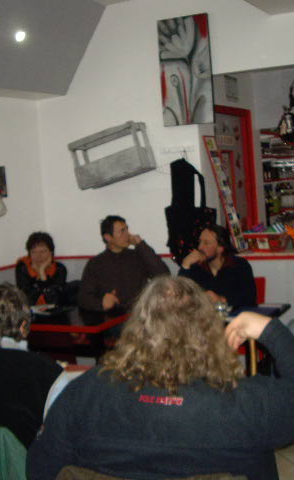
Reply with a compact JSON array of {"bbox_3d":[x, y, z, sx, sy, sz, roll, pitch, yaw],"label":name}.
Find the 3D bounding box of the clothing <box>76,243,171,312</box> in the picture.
[{"bbox_3d":[-0.150,0.275,4.848,0.600,0.560,0.380,-3,6,7],"label":"clothing"}]

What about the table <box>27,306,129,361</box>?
[{"bbox_3d":[-0.573,0.848,4.686,1.100,0.750,0.720,-1,6,29],"label":"table"}]

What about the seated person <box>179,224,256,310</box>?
[{"bbox_3d":[0.502,0.516,4.711,0.520,1.260,0.720,0,7,37],"label":"seated person"}]

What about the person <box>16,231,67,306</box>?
[{"bbox_3d":[-0.714,0.552,5.199,0.460,1.250,0.700,-2,6,14],"label":"person"}]

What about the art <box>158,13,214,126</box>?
[{"bbox_3d":[0.270,-1.165,4.862,0.385,0.735,0.030,-1,6,28],"label":"art"}]

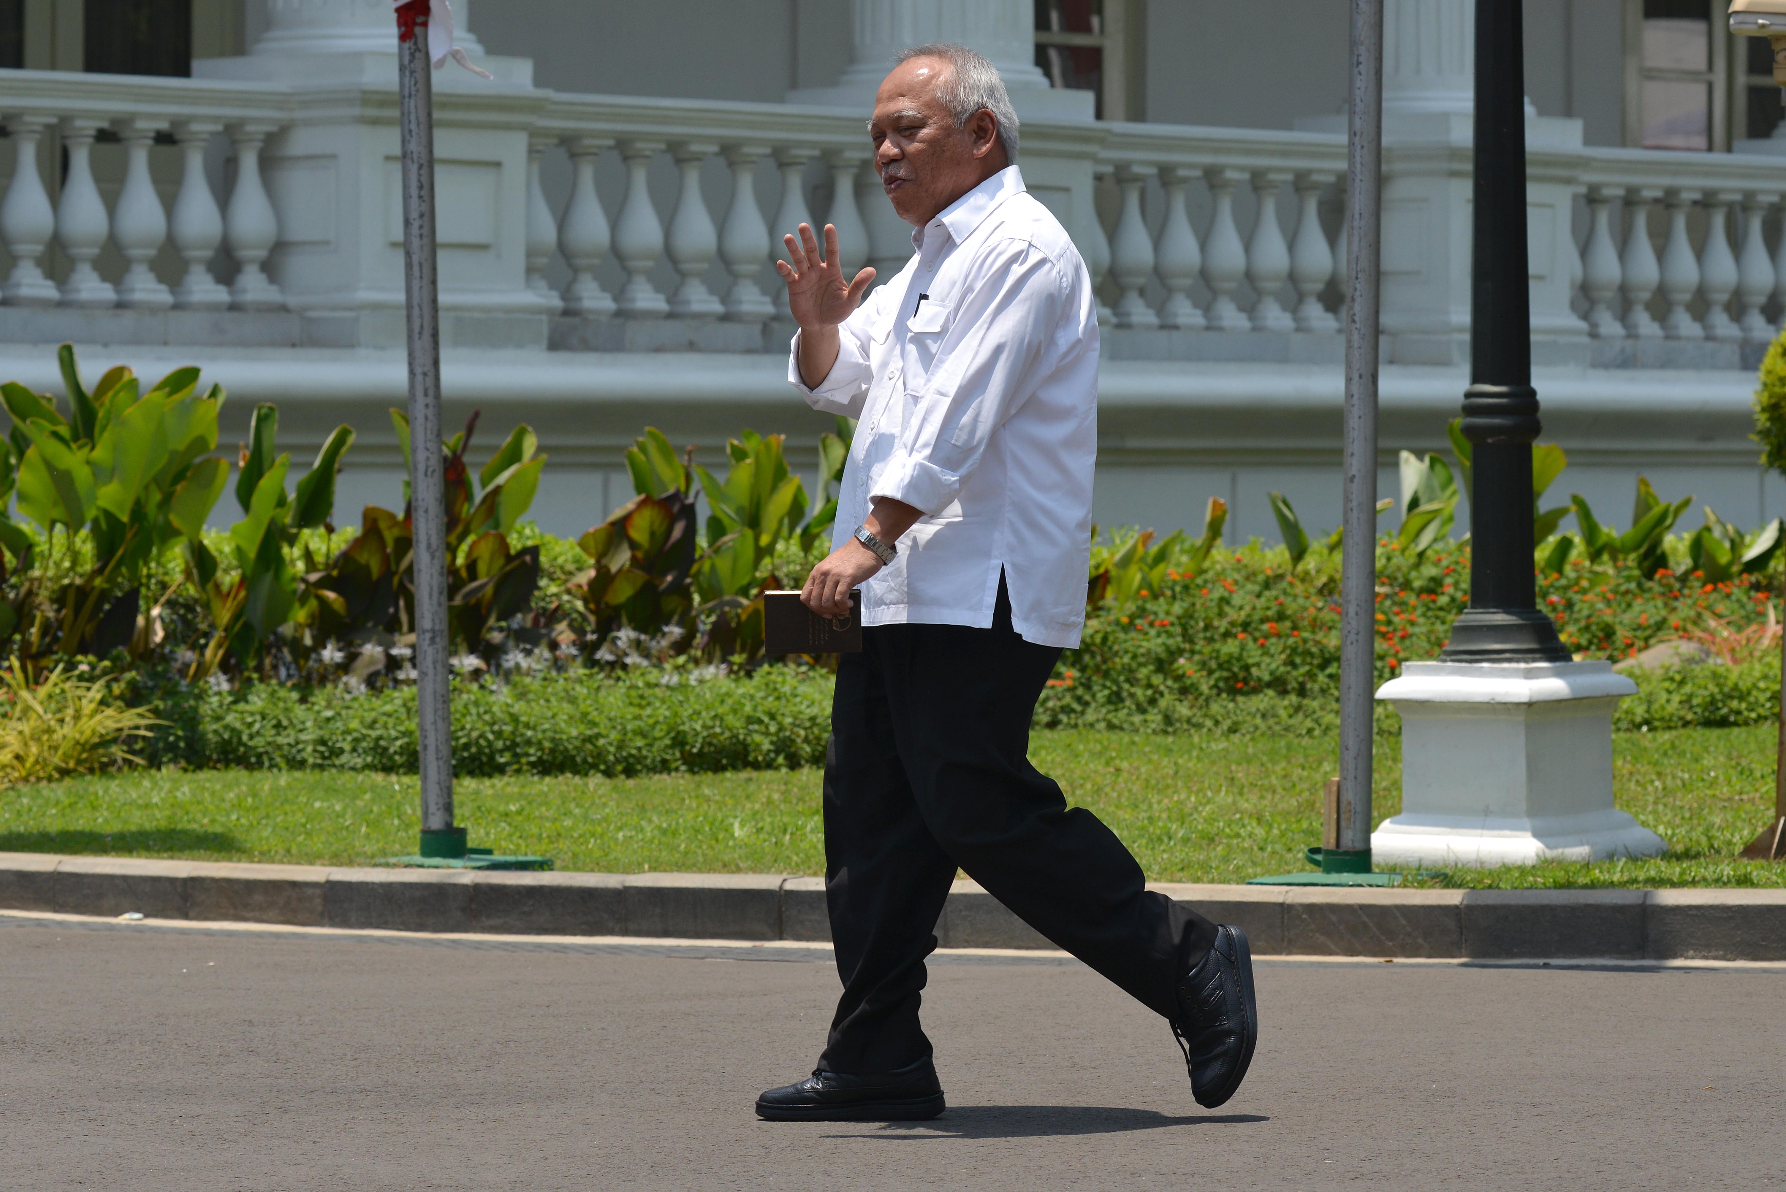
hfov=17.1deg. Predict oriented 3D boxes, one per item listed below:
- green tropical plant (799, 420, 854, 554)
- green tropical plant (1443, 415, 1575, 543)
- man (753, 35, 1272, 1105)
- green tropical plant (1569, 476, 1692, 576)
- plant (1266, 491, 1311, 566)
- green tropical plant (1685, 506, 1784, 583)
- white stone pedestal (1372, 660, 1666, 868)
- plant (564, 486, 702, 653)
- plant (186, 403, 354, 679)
[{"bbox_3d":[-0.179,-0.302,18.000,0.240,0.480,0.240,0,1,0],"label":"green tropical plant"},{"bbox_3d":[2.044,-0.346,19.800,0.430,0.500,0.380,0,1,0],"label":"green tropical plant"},{"bbox_3d":[0.171,-0.022,9.050,0.740,1.630,0.540,-1,2,-20],"label":"man"},{"bbox_3d":[2.489,-0.203,20.100,0.410,0.400,0.360,0,1,0],"label":"green tropical plant"},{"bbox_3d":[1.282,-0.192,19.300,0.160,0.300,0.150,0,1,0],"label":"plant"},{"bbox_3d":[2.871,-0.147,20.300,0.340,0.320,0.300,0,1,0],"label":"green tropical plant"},{"bbox_3d":[1.361,0.363,12.950,0.470,0.440,0.470,1,2,38],"label":"white stone pedestal"},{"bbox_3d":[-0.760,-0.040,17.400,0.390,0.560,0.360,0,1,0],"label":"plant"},{"bbox_3d":[-1.779,-0.117,17.000,0.480,0.870,0.440,0,1,0],"label":"plant"}]

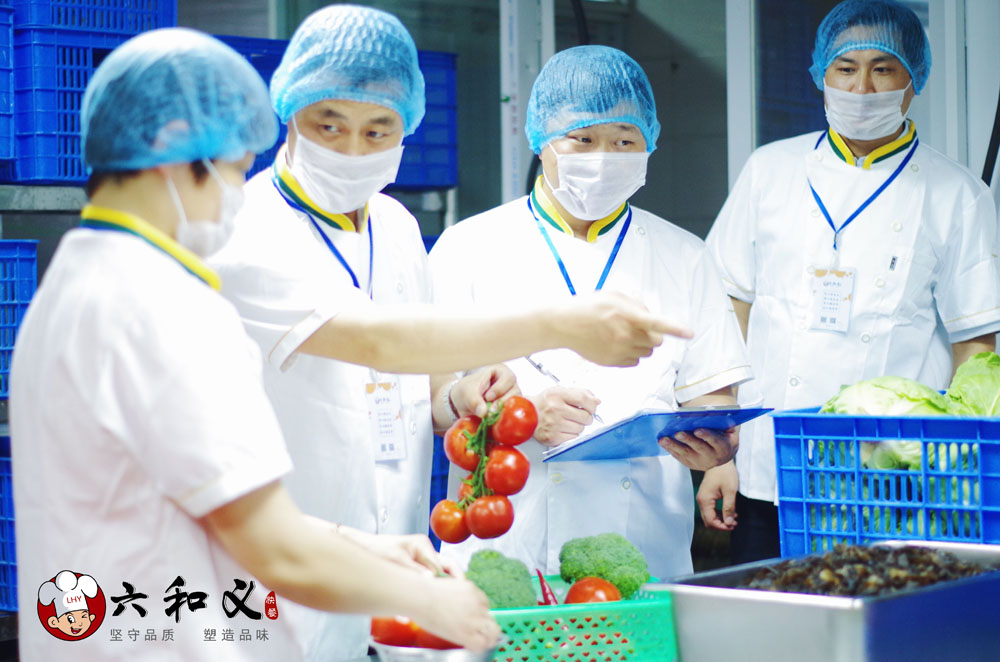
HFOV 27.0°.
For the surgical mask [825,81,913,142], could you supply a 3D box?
[{"bbox_3d":[0.642,-0.383,3.630,0.147,0.105,0.085,-1,6,9],"label":"surgical mask"}]

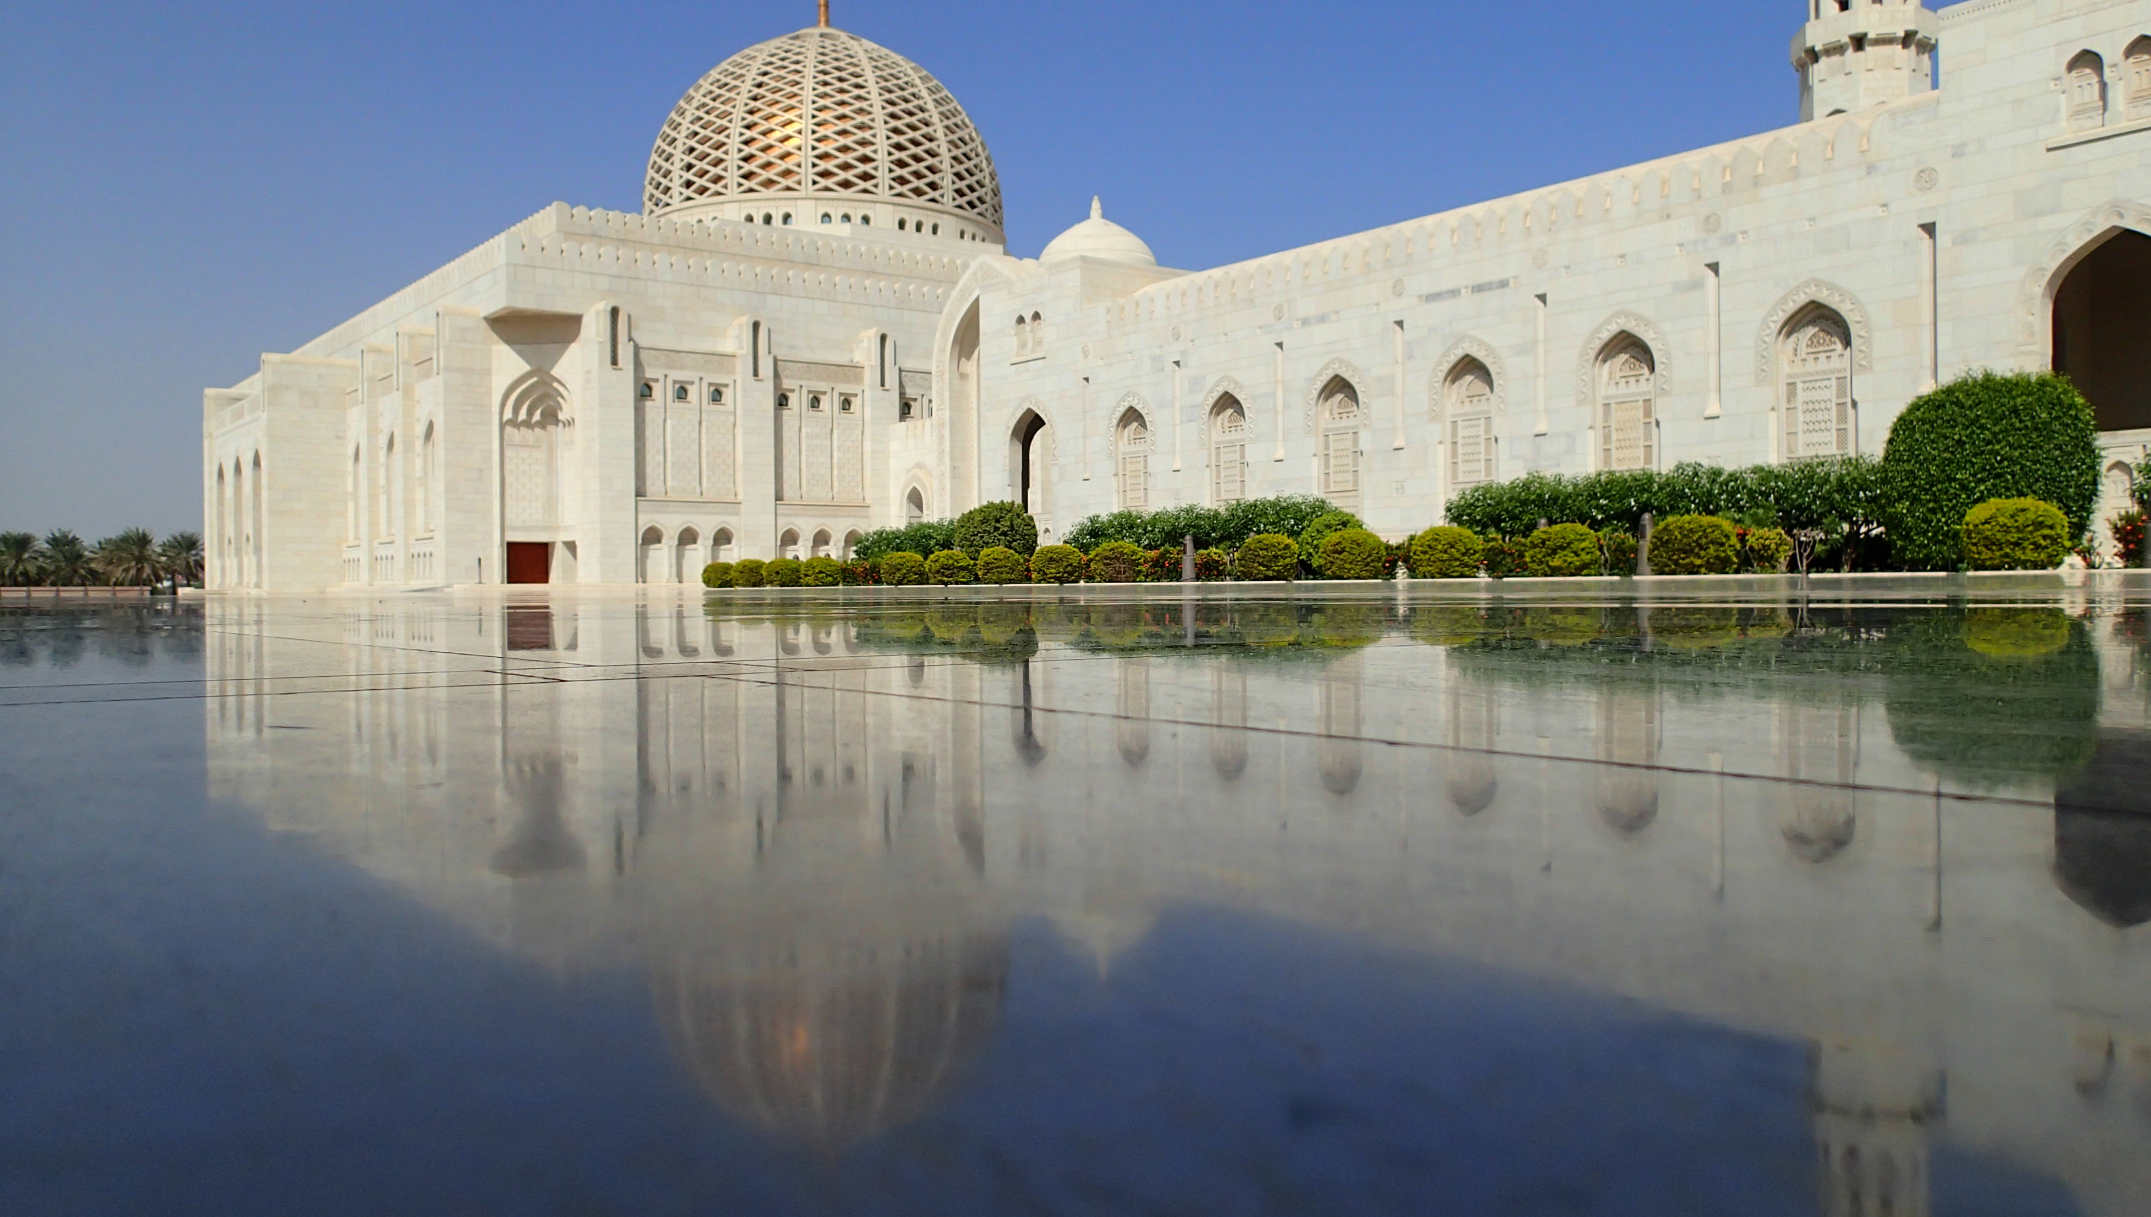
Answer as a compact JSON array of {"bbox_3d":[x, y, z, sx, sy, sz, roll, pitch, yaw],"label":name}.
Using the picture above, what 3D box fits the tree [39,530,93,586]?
[{"bbox_3d":[-104.330,-4.440,161.000,5.300,7.200,5.300,0,1,0],"label":"tree"}]

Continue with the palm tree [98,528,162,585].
[{"bbox_3d":[-98.830,-4.580,163.000,6.100,7.400,6.100,0,1,0],"label":"palm tree"}]

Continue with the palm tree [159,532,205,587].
[{"bbox_3d":[-94.420,-4.460,165.000,5.500,7.200,5.500,0,1,0],"label":"palm tree"}]

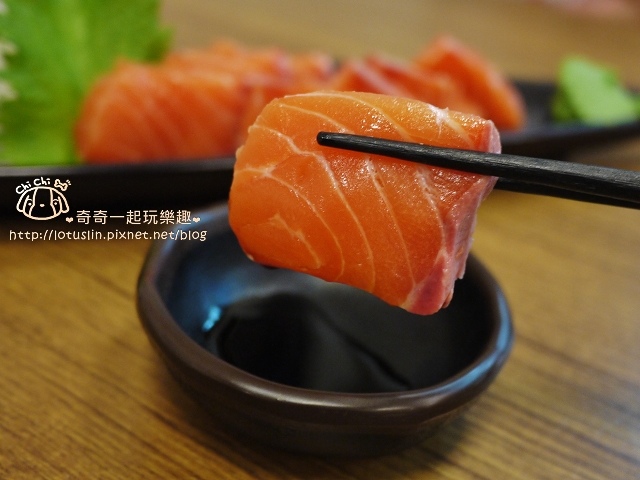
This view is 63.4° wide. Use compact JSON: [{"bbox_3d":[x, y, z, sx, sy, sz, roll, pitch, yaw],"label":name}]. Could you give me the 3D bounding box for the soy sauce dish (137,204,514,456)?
[{"bbox_3d":[0.001,0.021,0.150,0.100,0.032,0.100,6,31,-4],"label":"soy sauce dish"}]

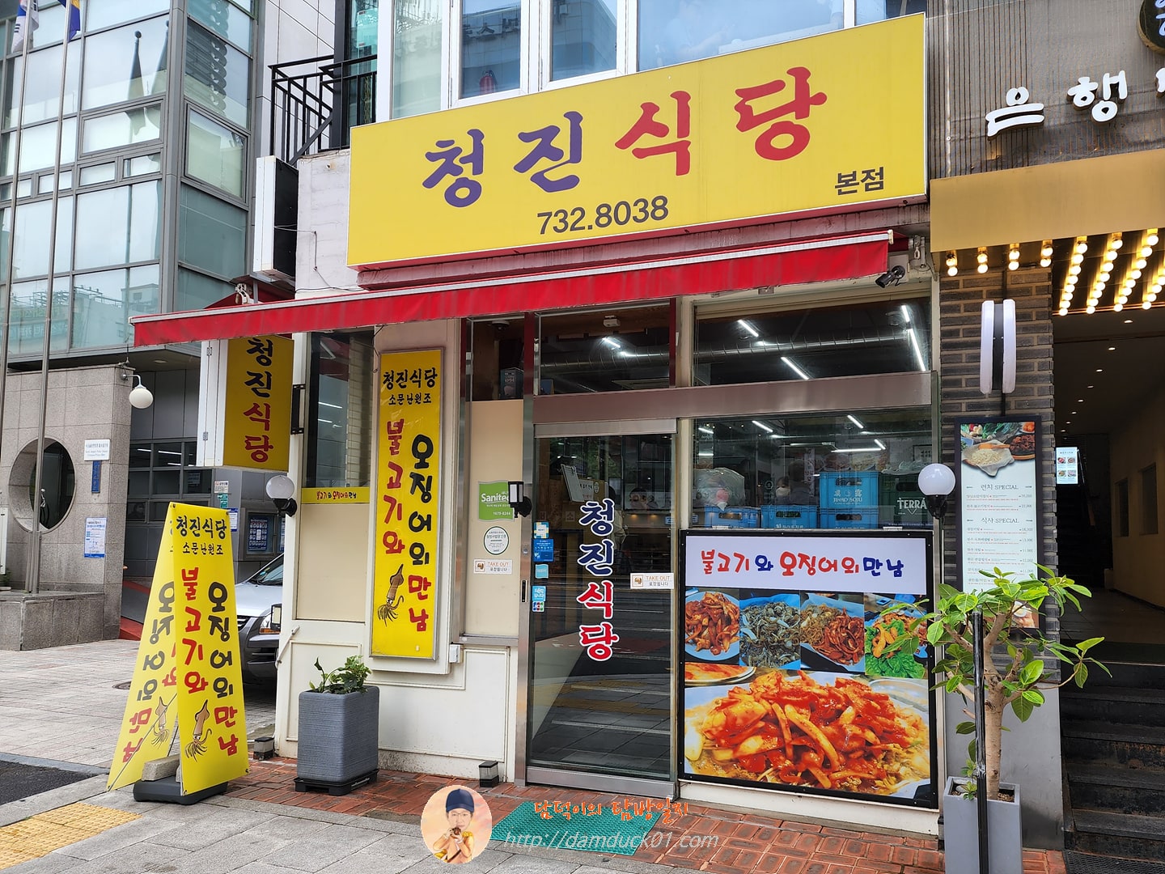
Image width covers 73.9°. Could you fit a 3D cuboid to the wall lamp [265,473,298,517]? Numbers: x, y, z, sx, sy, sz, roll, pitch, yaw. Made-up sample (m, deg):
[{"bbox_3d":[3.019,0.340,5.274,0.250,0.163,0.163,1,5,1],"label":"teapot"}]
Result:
[{"bbox_3d":[-2.067,0.404,5.320,0.175,0.290,0.235,-2,-5,19],"label":"wall lamp"}]

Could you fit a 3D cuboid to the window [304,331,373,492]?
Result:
[{"bbox_3d":[-1.864,-0.229,5.901,0.617,1.242,0.060,-2,-7,20],"label":"window"}]

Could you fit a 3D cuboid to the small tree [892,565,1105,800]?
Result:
[{"bbox_3d":[1.802,1.054,3.350,0.820,1.000,0.750,-2,-5,19],"label":"small tree"}]

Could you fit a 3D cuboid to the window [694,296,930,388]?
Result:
[{"bbox_3d":[1.294,-0.556,4.470,1.336,0.477,0.070,-2,-5,19],"label":"window"}]

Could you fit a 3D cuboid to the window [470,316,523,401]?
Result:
[{"bbox_3d":[-0.599,-0.555,5.457,0.399,0.600,0.050,-2,-7,20],"label":"window"}]

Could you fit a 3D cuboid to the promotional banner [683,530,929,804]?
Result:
[{"bbox_3d":[1.213,1.241,4.286,1.348,1.425,0.030,-2,-5,19],"label":"promotional banner"}]

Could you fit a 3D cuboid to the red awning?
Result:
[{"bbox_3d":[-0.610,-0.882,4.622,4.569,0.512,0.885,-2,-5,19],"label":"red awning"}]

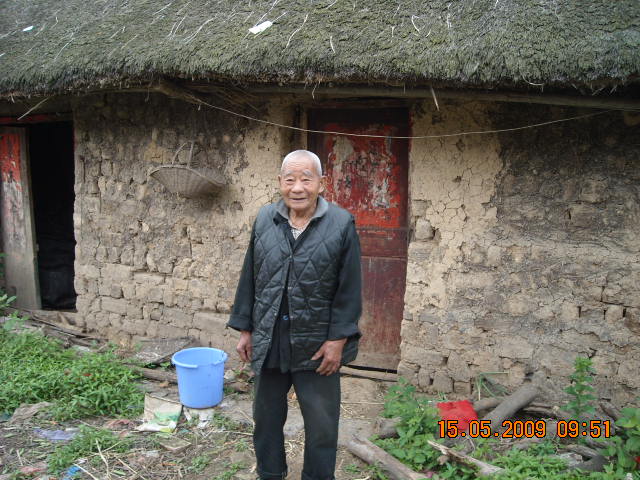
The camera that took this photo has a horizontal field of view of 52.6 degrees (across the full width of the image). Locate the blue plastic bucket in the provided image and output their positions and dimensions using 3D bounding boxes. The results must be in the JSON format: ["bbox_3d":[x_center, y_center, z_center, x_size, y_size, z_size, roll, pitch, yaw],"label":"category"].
[{"bbox_3d":[-0.689,0.802,3.743,0.323,0.260,0.316,0,10,0],"label":"blue plastic bucket"}]

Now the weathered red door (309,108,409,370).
[{"bbox_3d":[0.248,0.018,4.232,0.661,1.714,0.050,3,11,16],"label":"weathered red door"}]

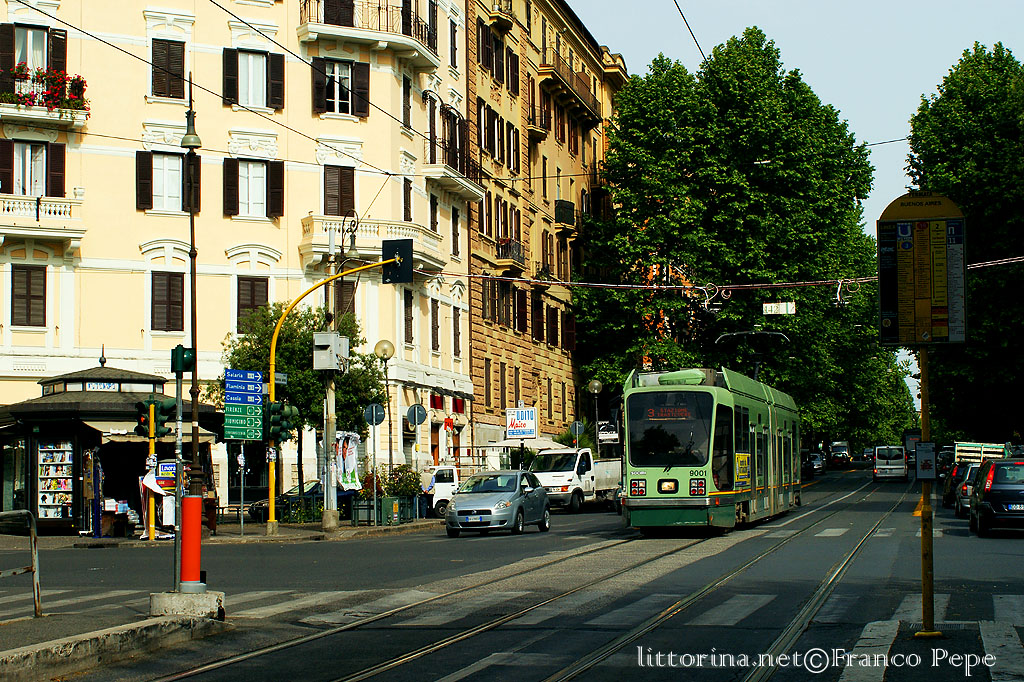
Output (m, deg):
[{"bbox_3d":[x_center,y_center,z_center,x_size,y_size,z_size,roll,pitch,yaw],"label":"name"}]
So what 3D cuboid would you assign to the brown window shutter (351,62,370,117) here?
[{"bbox_3d":[-5.518,-9.267,62.993,0.600,2.050,0.070,2,-6,-28],"label":"brown window shutter"}]

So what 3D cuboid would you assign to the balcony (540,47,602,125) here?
[{"bbox_3d":[3.579,-14.836,101.004,0.849,1.432,14.022,-2,-5,14],"label":"balcony"}]

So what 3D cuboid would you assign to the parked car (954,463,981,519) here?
[{"bbox_3d":[12.652,3.928,45.187,1.660,1.400,3.950,-2,-4,14],"label":"parked car"}]

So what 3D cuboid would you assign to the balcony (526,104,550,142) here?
[{"bbox_3d":[1.302,-11.005,86.124,0.750,1.550,2.000,-2,-5,14],"label":"balcony"}]

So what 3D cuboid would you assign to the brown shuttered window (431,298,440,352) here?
[{"bbox_3d":[-3.045,-0.635,67.673,0.120,2.054,1.020,-2,-5,14],"label":"brown shuttered window"}]

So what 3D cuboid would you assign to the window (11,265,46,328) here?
[{"bbox_3d":[-16.064,-1.503,56.740,1.145,2.041,0.100,2,-6,-28],"label":"window"}]

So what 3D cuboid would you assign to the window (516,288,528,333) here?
[{"bbox_3d":[0.514,-1.554,87.636,0.280,2.143,1.150,-2,-5,14],"label":"window"}]

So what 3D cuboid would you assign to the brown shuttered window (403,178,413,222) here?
[{"bbox_3d":[-4.270,-5.553,69.916,0.200,2.228,1.030,-2,-5,14],"label":"brown shuttered window"}]

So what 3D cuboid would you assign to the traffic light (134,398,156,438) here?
[{"bbox_3d":[-8.100,1.697,37.600,0.280,0.860,0.360,-2,-5,14],"label":"traffic light"}]

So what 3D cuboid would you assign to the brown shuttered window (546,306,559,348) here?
[{"bbox_3d":[2.277,-0.792,94.765,0.280,2.203,1.150,-2,-5,14],"label":"brown shuttered window"}]

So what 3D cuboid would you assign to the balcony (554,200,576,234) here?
[{"bbox_3d":[2.863,-6.662,91.294,0.800,1.600,2.200,-2,-5,14],"label":"balcony"}]

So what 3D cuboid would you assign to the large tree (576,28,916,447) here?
[{"bbox_3d":[10.809,-3.728,80.000,14.500,21.665,13.500,-2,-5,14],"label":"large tree"}]

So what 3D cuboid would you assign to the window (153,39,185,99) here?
[{"bbox_3d":[-11.995,-9.508,59.670,1.162,2.040,0.100,2,-6,-28],"label":"window"}]

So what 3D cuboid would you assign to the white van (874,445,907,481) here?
[{"bbox_3d":[21.725,7.071,98.000,1.900,1.960,4.750,-2,-4,14],"label":"white van"}]

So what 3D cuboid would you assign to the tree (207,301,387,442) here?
[{"bbox_3d":[-6.098,1.848,48.500,5.100,5.828,4.800,-2,-5,14],"label":"tree"}]

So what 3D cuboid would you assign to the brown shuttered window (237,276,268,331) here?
[{"bbox_3d":[-9.689,-1.346,63.966,1.246,2.133,0.200,2,-6,-28],"label":"brown shuttered window"}]

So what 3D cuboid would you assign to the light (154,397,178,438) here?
[{"bbox_3d":[-7.666,1.673,37.800,0.460,0.900,0.360,0,-5,-8],"label":"light"}]

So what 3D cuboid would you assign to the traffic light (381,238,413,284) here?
[{"bbox_3d":[-2.543,-1.780,38.616,0.700,0.980,0.380,-2,-5,14],"label":"traffic light"}]

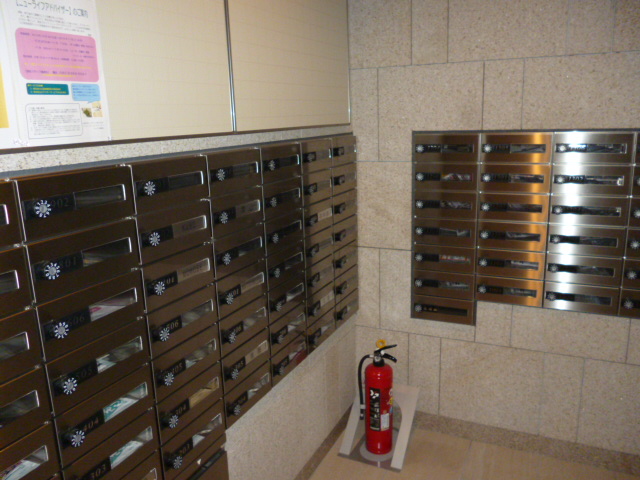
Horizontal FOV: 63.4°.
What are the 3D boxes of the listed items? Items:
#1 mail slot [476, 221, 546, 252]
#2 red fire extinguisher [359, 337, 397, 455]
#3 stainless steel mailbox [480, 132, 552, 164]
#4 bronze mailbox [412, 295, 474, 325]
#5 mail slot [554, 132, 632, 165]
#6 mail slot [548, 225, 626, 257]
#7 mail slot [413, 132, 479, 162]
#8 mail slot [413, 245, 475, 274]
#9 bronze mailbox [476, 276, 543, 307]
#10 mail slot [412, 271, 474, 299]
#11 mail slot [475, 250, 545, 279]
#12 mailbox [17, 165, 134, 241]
[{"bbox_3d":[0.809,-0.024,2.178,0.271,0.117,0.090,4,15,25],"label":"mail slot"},{"bbox_3d":[0.263,0.712,2.359,0.178,0.540,0.140,1,14,14],"label":"red fire extinguisher"},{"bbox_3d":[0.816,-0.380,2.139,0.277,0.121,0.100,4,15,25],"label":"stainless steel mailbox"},{"bbox_3d":[0.574,0.306,2.376,0.271,0.117,0.090,4,15,25],"label":"bronze mailbox"},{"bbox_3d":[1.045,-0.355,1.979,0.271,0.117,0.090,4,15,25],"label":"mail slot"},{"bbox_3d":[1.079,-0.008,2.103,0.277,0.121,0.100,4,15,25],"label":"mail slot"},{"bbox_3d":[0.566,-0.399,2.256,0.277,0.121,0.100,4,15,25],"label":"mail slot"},{"bbox_3d":[0.587,0.064,2.368,0.269,0.118,0.160,4,15,25],"label":"mail slot"},{"bbox_3d":[0.839,0.200,2.279,0.269,0.118,0.160,4,15,25],"label":"bronze mailbox"},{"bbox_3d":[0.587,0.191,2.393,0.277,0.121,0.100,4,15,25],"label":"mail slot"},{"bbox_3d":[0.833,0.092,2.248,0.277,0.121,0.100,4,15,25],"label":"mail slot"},{"bbox_3d":[-0.522,-0.083,1.074,0.090,0.117,0.271,4,15,25],"label":"mailbox"}]

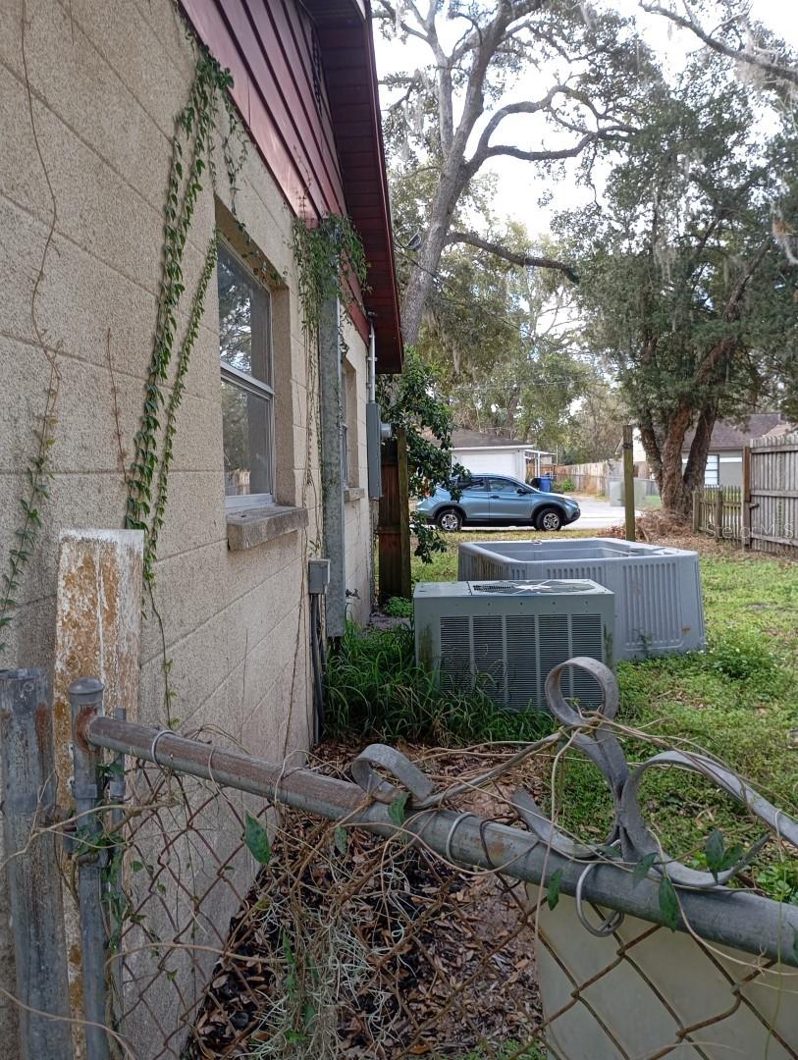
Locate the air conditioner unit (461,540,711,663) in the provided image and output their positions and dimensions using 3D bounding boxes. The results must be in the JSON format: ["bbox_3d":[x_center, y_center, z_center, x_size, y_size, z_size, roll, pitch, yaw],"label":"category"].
[{"bbox_3d":[1.429,0.532,7.272,1.620,0.755,1.860,-2,4,-8],"label":"air conditioner unit"}]

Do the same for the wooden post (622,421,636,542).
[{"bbox_3d":[2.588,-0.207,9.675,0.092,1.970,0.092,-2,4,2],"label":"wooden post"}]

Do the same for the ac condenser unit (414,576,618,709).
[{"bbox_3d":[0.664,0.677,5.153,1.090,0.670,0.720,-1,4,3],"label":"ac condenser unit"}]

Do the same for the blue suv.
[{"bbox_3d":[2.675,-0.709,22.929,4.530,1.650,1.840,-1,4,8],"label":"blue suv"}]

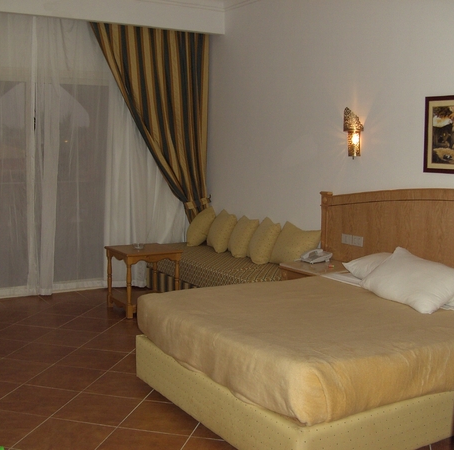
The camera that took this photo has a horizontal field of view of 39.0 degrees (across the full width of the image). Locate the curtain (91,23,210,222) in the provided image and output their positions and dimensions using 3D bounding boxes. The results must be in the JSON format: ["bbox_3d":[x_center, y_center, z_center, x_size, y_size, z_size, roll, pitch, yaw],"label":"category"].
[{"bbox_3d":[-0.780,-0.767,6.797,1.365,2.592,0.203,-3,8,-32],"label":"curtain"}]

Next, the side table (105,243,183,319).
[{"bbox_3d":[-0.792,0.506,6.046,0.559,0.571,0.535,-3,8,-32],"label":"side table"}]

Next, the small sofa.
[{"bbox_3d":[-0.012,0.349,6.295,0.761,0.863,2.045,-3,8,-32],"label":"small sofa"}]

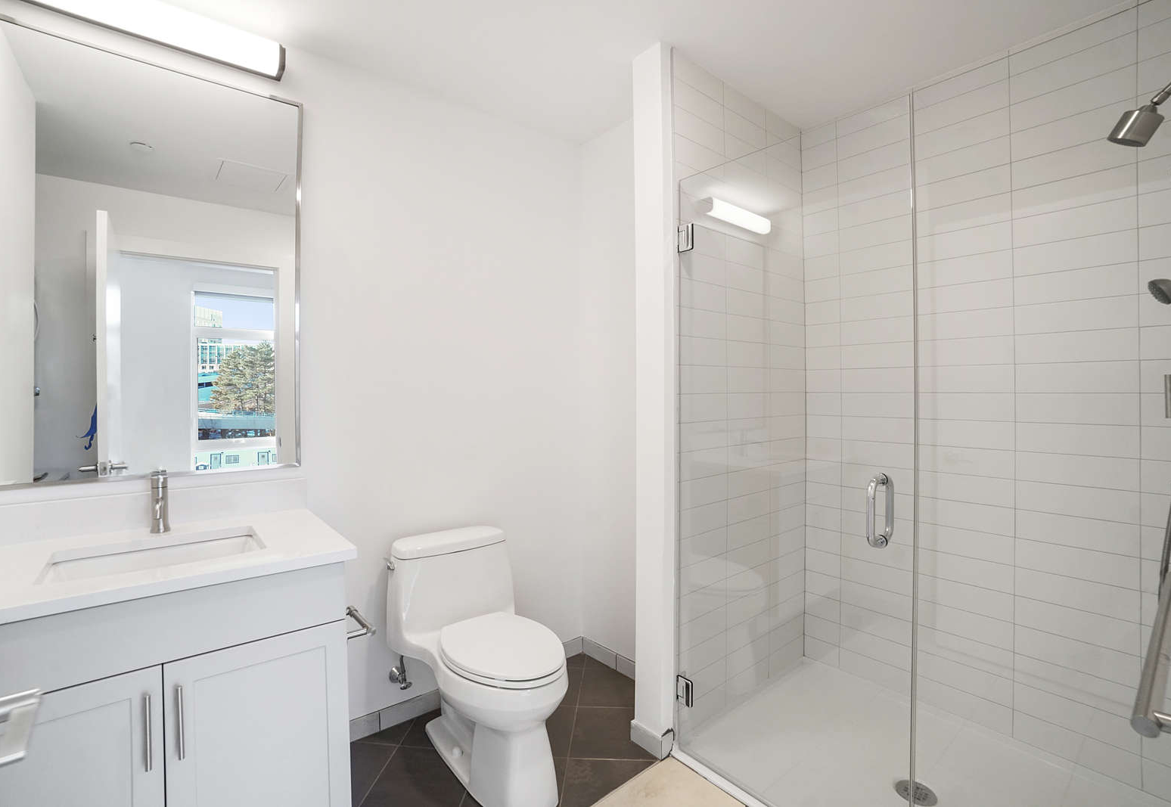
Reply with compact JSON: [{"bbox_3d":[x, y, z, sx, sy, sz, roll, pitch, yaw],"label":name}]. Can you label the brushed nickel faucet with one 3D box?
[{"bbox_3d":[-1.152,0.272,1.362,0.045,0.168,0.142,0,0,-39],"label":"brushed nickel faucet"}]

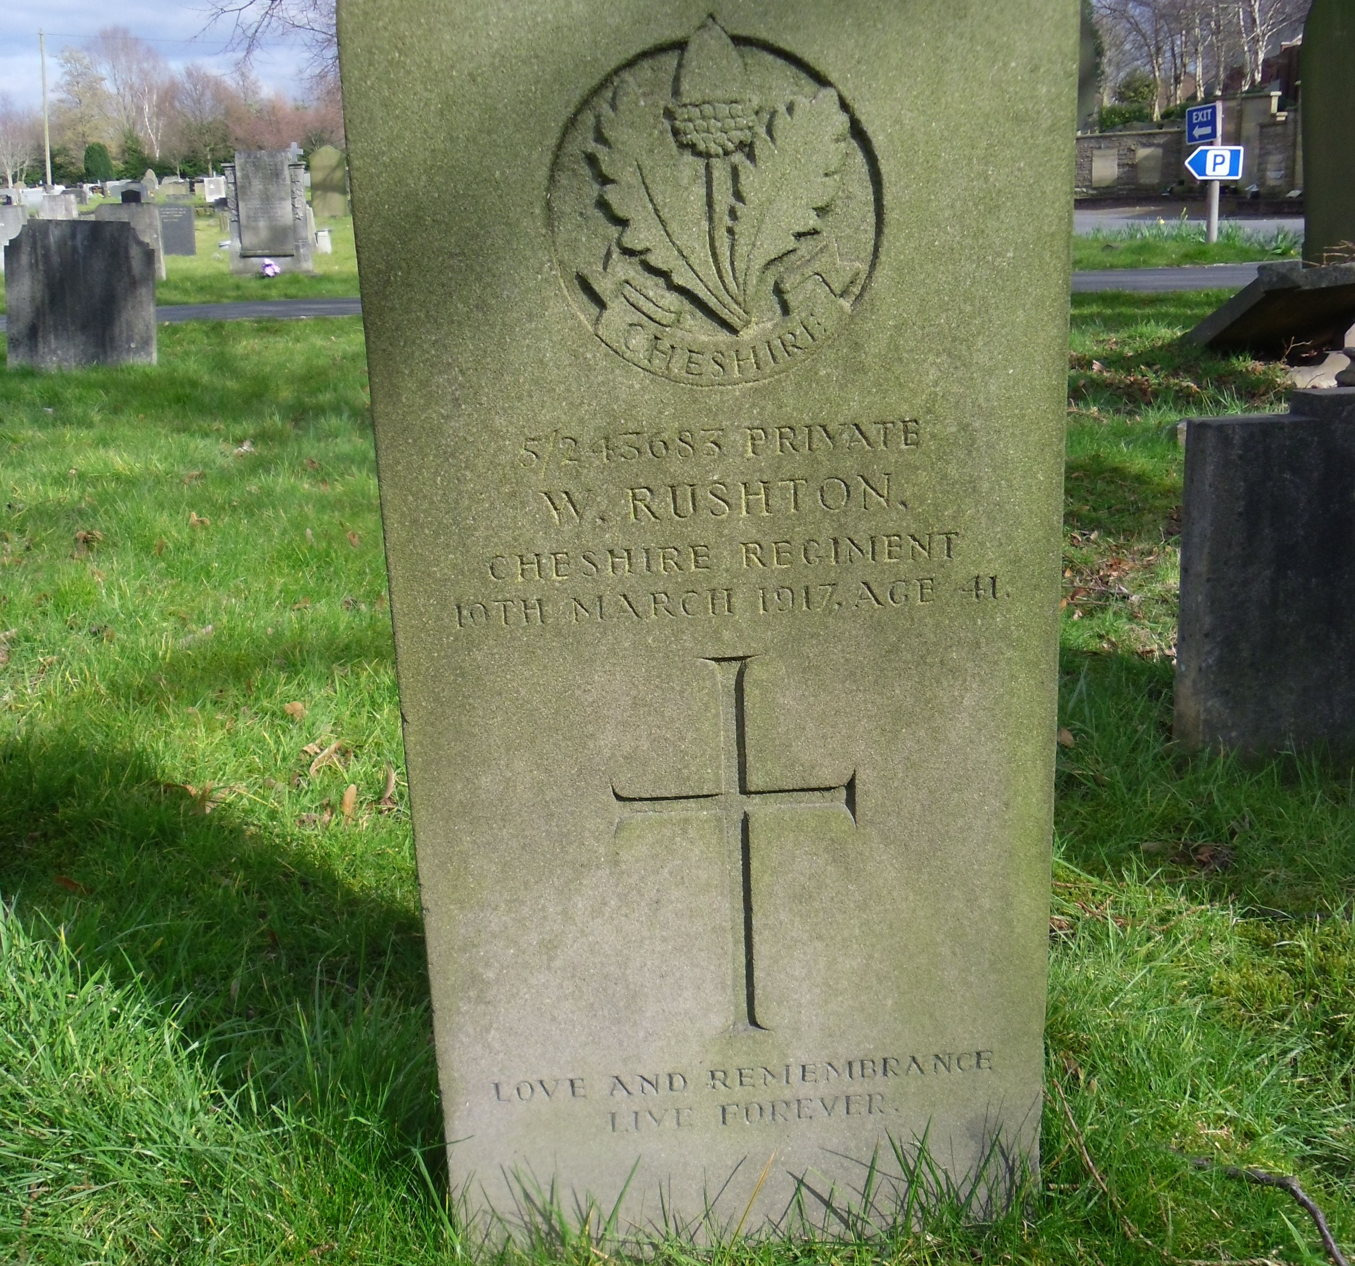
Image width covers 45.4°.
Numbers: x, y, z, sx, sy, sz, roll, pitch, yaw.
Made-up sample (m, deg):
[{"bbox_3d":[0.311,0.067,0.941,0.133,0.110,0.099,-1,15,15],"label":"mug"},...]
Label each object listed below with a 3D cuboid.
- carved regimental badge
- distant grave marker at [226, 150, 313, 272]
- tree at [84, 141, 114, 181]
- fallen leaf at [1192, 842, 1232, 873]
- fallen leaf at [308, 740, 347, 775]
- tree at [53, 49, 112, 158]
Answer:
[{"bbox_3d":[0.019,-0.226,0.862,0.179,0.190,0.015,-3,18,-2],"label":"carved regimental badge"},{"bbox_3d":[-3.586,-3.698,14.200,0.750,1.050,0.300,-1,15,-1],"label":"distant grave marker"},{"bbox_3d":[-28.614,-23.205,80.000,1.500,2.200,1.500,-1,15,0],"label":"tree"},{"bbox_3d":[0.517,0.216,1.565,0.042,0.020,0.045,-1,15,0],"label":"fallen leaf"},{"bbox_3d":[-0.412,0.147,1.903,0.025,0.022,0.065,8,18,32],"label":"fallen leaf"},{"bbox_3d":[-38.517,-33.846,105.000,3.900,8.000,3.900,-1,15,0],"label":"tree"}]

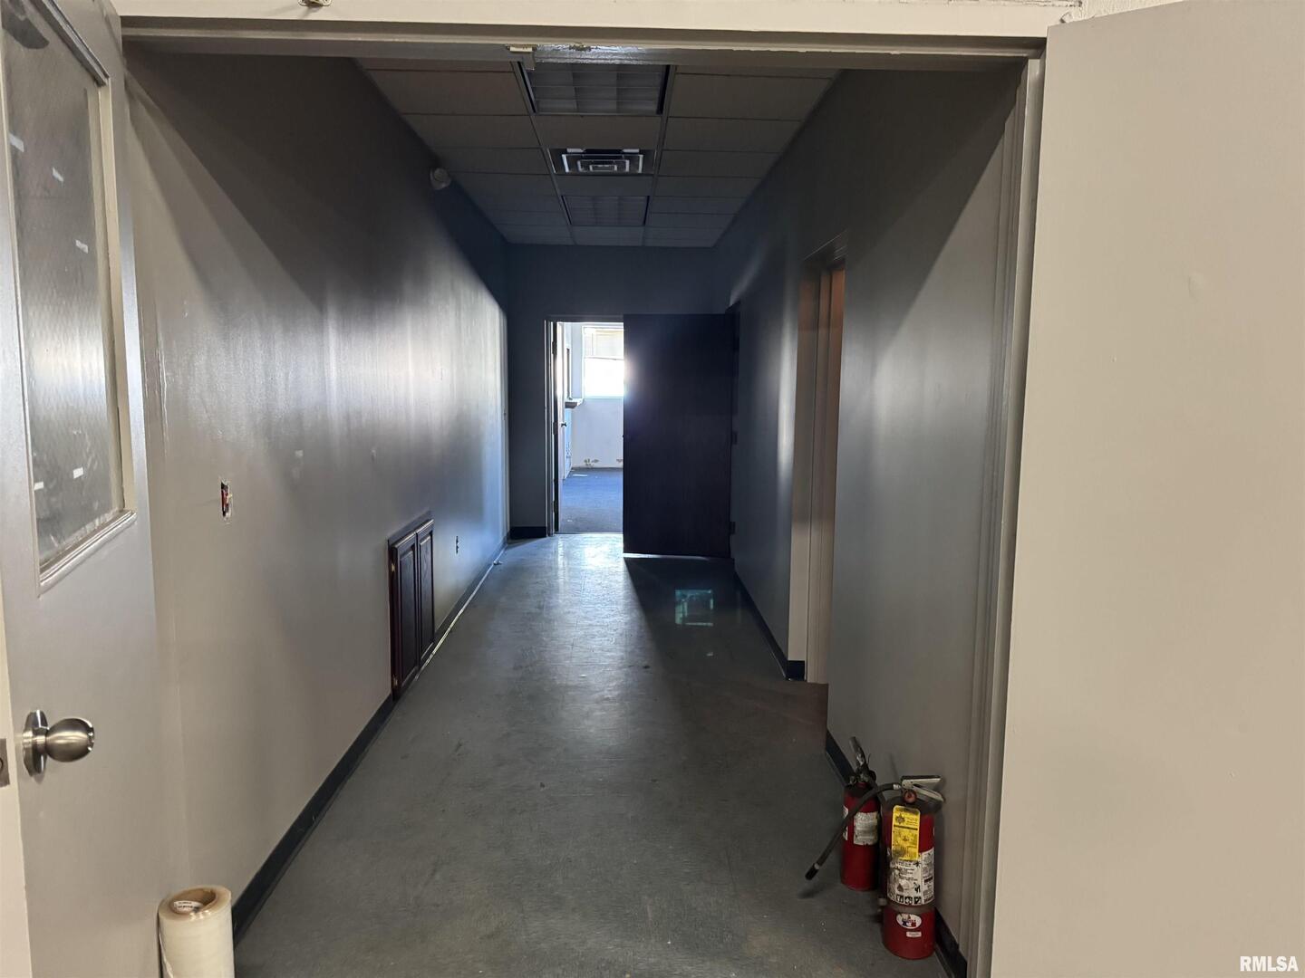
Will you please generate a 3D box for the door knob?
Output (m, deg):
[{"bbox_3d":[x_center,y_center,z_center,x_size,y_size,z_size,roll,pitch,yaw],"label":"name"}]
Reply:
[{"bbox_3d":[-0.716,0.307,1.101,0.064,0.074,0.074,-2,7,-20],"label":"door knob"}]

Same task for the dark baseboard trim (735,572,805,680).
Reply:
[{"bbox_3d":[0.687,0.789,5.622,0.093,0.101,2.149,0,7,-2],"label":"dark baseboard trim"}]

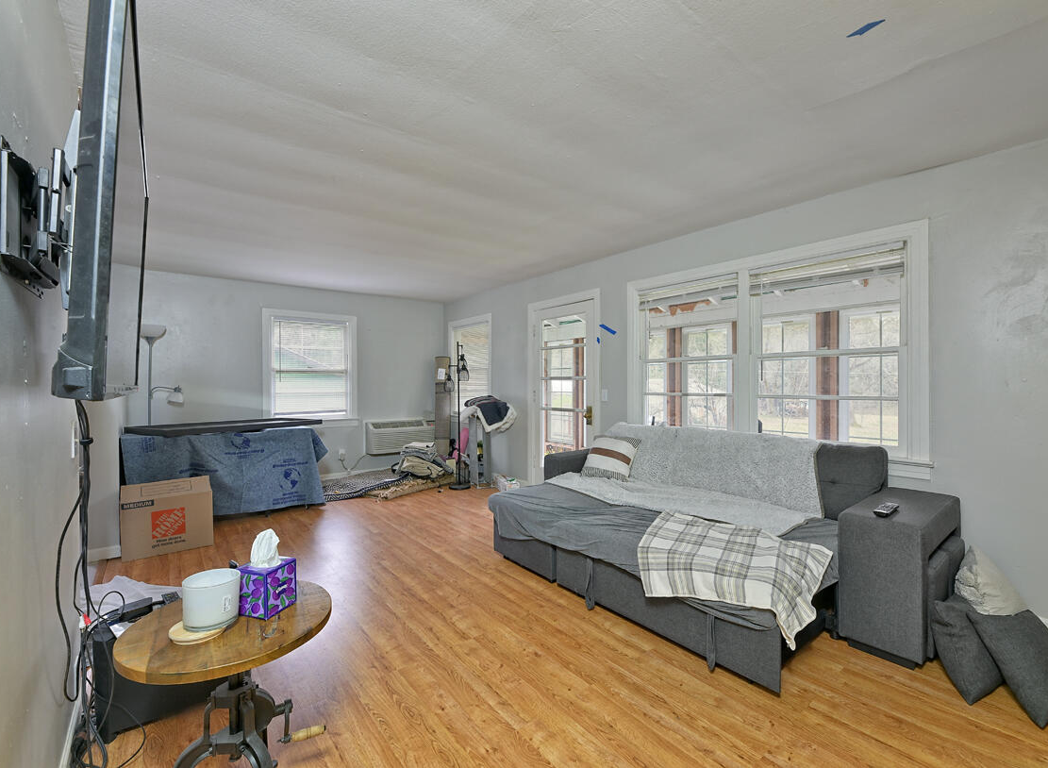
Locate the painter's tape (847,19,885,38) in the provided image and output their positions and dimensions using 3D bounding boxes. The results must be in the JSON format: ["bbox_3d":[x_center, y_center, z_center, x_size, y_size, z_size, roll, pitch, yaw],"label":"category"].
[{"bbox_3d":[1.129,-1.175,1.478,0.034,0.003,0.097,0,0,-27],"label":"painter's tape"}]

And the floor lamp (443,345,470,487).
[{"bbox_3d":[-0.797,0.361,5.337,0.300,1.740,0.310,0,0,-8],"label":"floor lamp"}]

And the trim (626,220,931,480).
[{"bbox_3d":[1.614,-0.197,3.316,0.080,1.457,2.087,0,0,-39],"label":"trim"}]

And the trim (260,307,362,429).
[{"bbox_3d":[-2.597,-0.159,5.546,1.120,1.440,0.090,0,0,-39],"label":"trim"}]

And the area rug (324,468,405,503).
[{"bbox_3d":[-2.052,1.167,5.363,1.500,0.130,0.980,0,0,-39],"label":"area rug"}]

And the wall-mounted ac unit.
[{"bbox_3d":[-1.713,0.742,6.346,1.060,0.440,0.220,0,0,-39],"label":"wall-mounted ac unit"}]

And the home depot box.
[{"bbox_3d":[-2.723,1.024,3.444,0.530,0.440,0.400,0,0,-39],"label":"home depot box"}]

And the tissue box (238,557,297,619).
[{"bbox_3d":[-0.740,0.584,1.293,0.103,0.127,0.107,0,0,17],"label":"tissue box"}]

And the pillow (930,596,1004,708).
[{"bbox_3d":[1.897,1.073,1.865,0.400,0.380,0.130,4,-25,-28],"label":"pillow"}]

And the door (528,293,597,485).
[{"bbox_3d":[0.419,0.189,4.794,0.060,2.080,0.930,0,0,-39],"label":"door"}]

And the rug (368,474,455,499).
[{"bbox_3d":[-1.342,1.164,5.281,0.660,0.130,1.020,0,0,41],"label":"rug"}]

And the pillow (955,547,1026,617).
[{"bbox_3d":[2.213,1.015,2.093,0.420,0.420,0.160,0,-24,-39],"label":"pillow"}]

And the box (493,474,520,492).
[{"bbox_3d":[-0.185,1.165,5.160,0.170,0.130,0.300,0,0,-24],"label":"box"}]

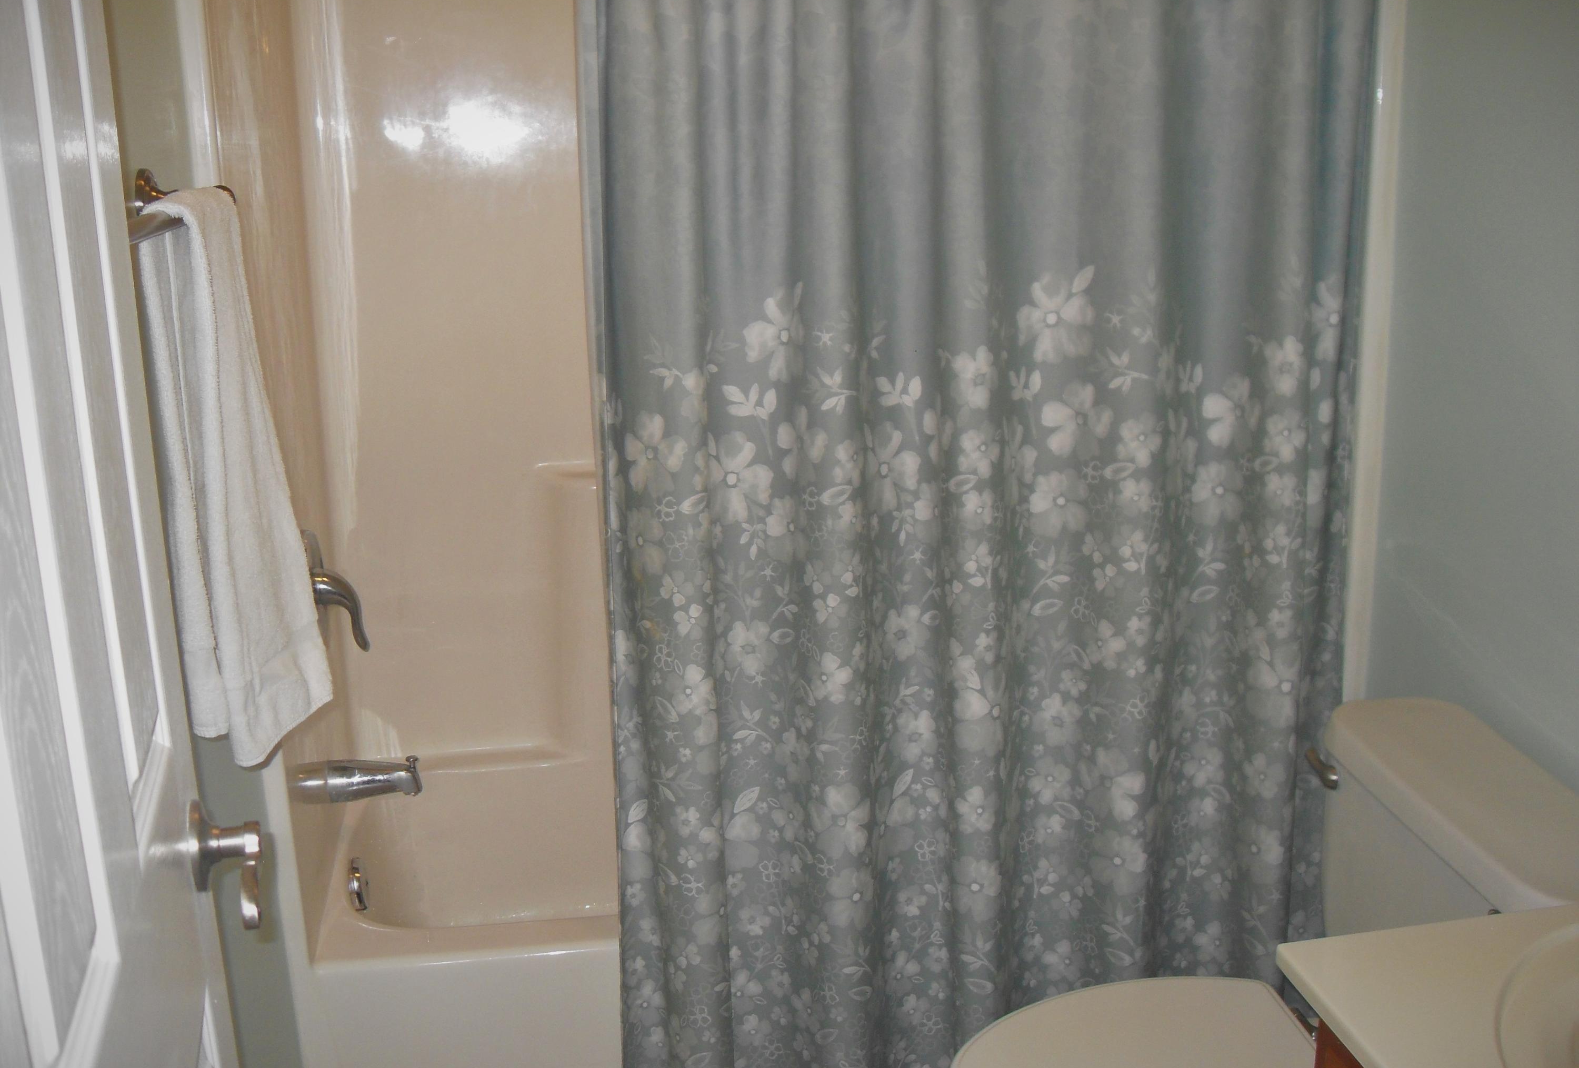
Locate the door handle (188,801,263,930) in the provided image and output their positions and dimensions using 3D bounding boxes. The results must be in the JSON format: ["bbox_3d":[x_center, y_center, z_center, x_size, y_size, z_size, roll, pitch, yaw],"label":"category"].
[{"bbox_3d":[-0.413,0.244,1.135,0.053,0.069,0.153,-5,15,-15],"label":"door handle"}]

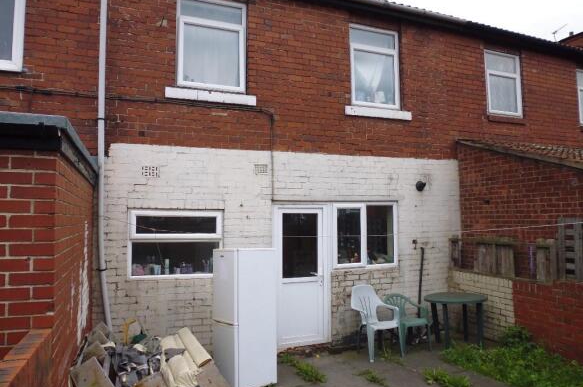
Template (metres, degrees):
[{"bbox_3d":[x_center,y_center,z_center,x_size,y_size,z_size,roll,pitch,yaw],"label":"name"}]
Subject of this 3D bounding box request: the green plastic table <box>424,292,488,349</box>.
[{"bbox_3d":[2.516,1.935,6.174,0.900,0.715,0.900,1,-4,-20],"label":"green plastic table"}]

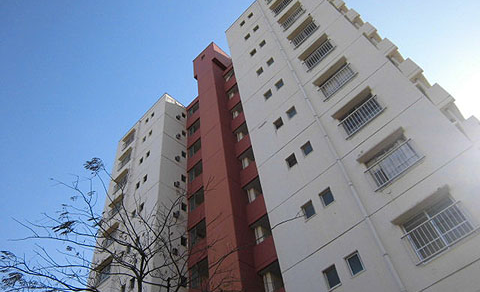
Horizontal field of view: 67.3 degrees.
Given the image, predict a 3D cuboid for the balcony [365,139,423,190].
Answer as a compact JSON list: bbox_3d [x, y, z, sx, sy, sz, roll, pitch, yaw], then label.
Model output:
[{"bbox_3d":[4.985,0.627,11.748,0.250,0.911,1.829,35,-64,-30],"label":"balcony"}]

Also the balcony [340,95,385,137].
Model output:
[{"bbox_3d":[4.615,-1.075,13.726,0.096,0.931,1.834,34,-64,-30],"label":"balcony"}]

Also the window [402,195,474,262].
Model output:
[{"bbox_3d":[5.399,2.320,9.905,0.163,1.402,1.584,34,-64,-30],"label":"window"}]

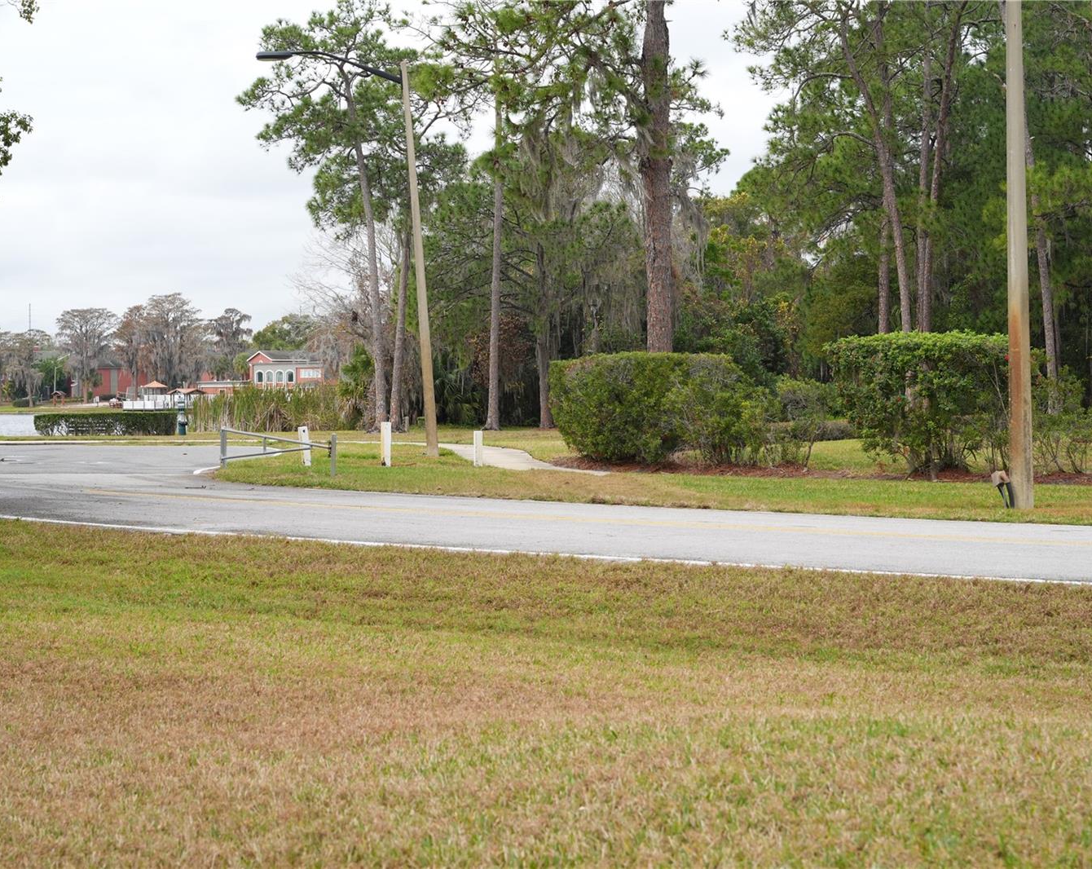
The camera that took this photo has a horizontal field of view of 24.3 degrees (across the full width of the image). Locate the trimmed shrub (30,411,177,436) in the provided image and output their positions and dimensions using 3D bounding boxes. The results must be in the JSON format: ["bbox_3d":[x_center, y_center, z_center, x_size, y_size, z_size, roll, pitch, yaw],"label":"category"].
[{"bbox_3d":[-16.466,-0.399,94.500,5.250,0.950,0.950,0,1,0],"label":"trimmed shrub"}]

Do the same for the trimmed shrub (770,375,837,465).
[{"bbox_3d":[5.115,-0.252,50.200,1.250,1.820,1.200,0,1,24],"label":"trimmed shrub"}]

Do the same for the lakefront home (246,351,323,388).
[{"bbox_3d":[-42.188,-9.882,410.000,12.500,7.200,11.000,0,1,-14],"label":"lakefront home"}]

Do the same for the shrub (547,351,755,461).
[{"bbox_3d":[2.288,-0.563,55.000,4.000,2.300,1.900,1,1,41],"label":"shrub"}]

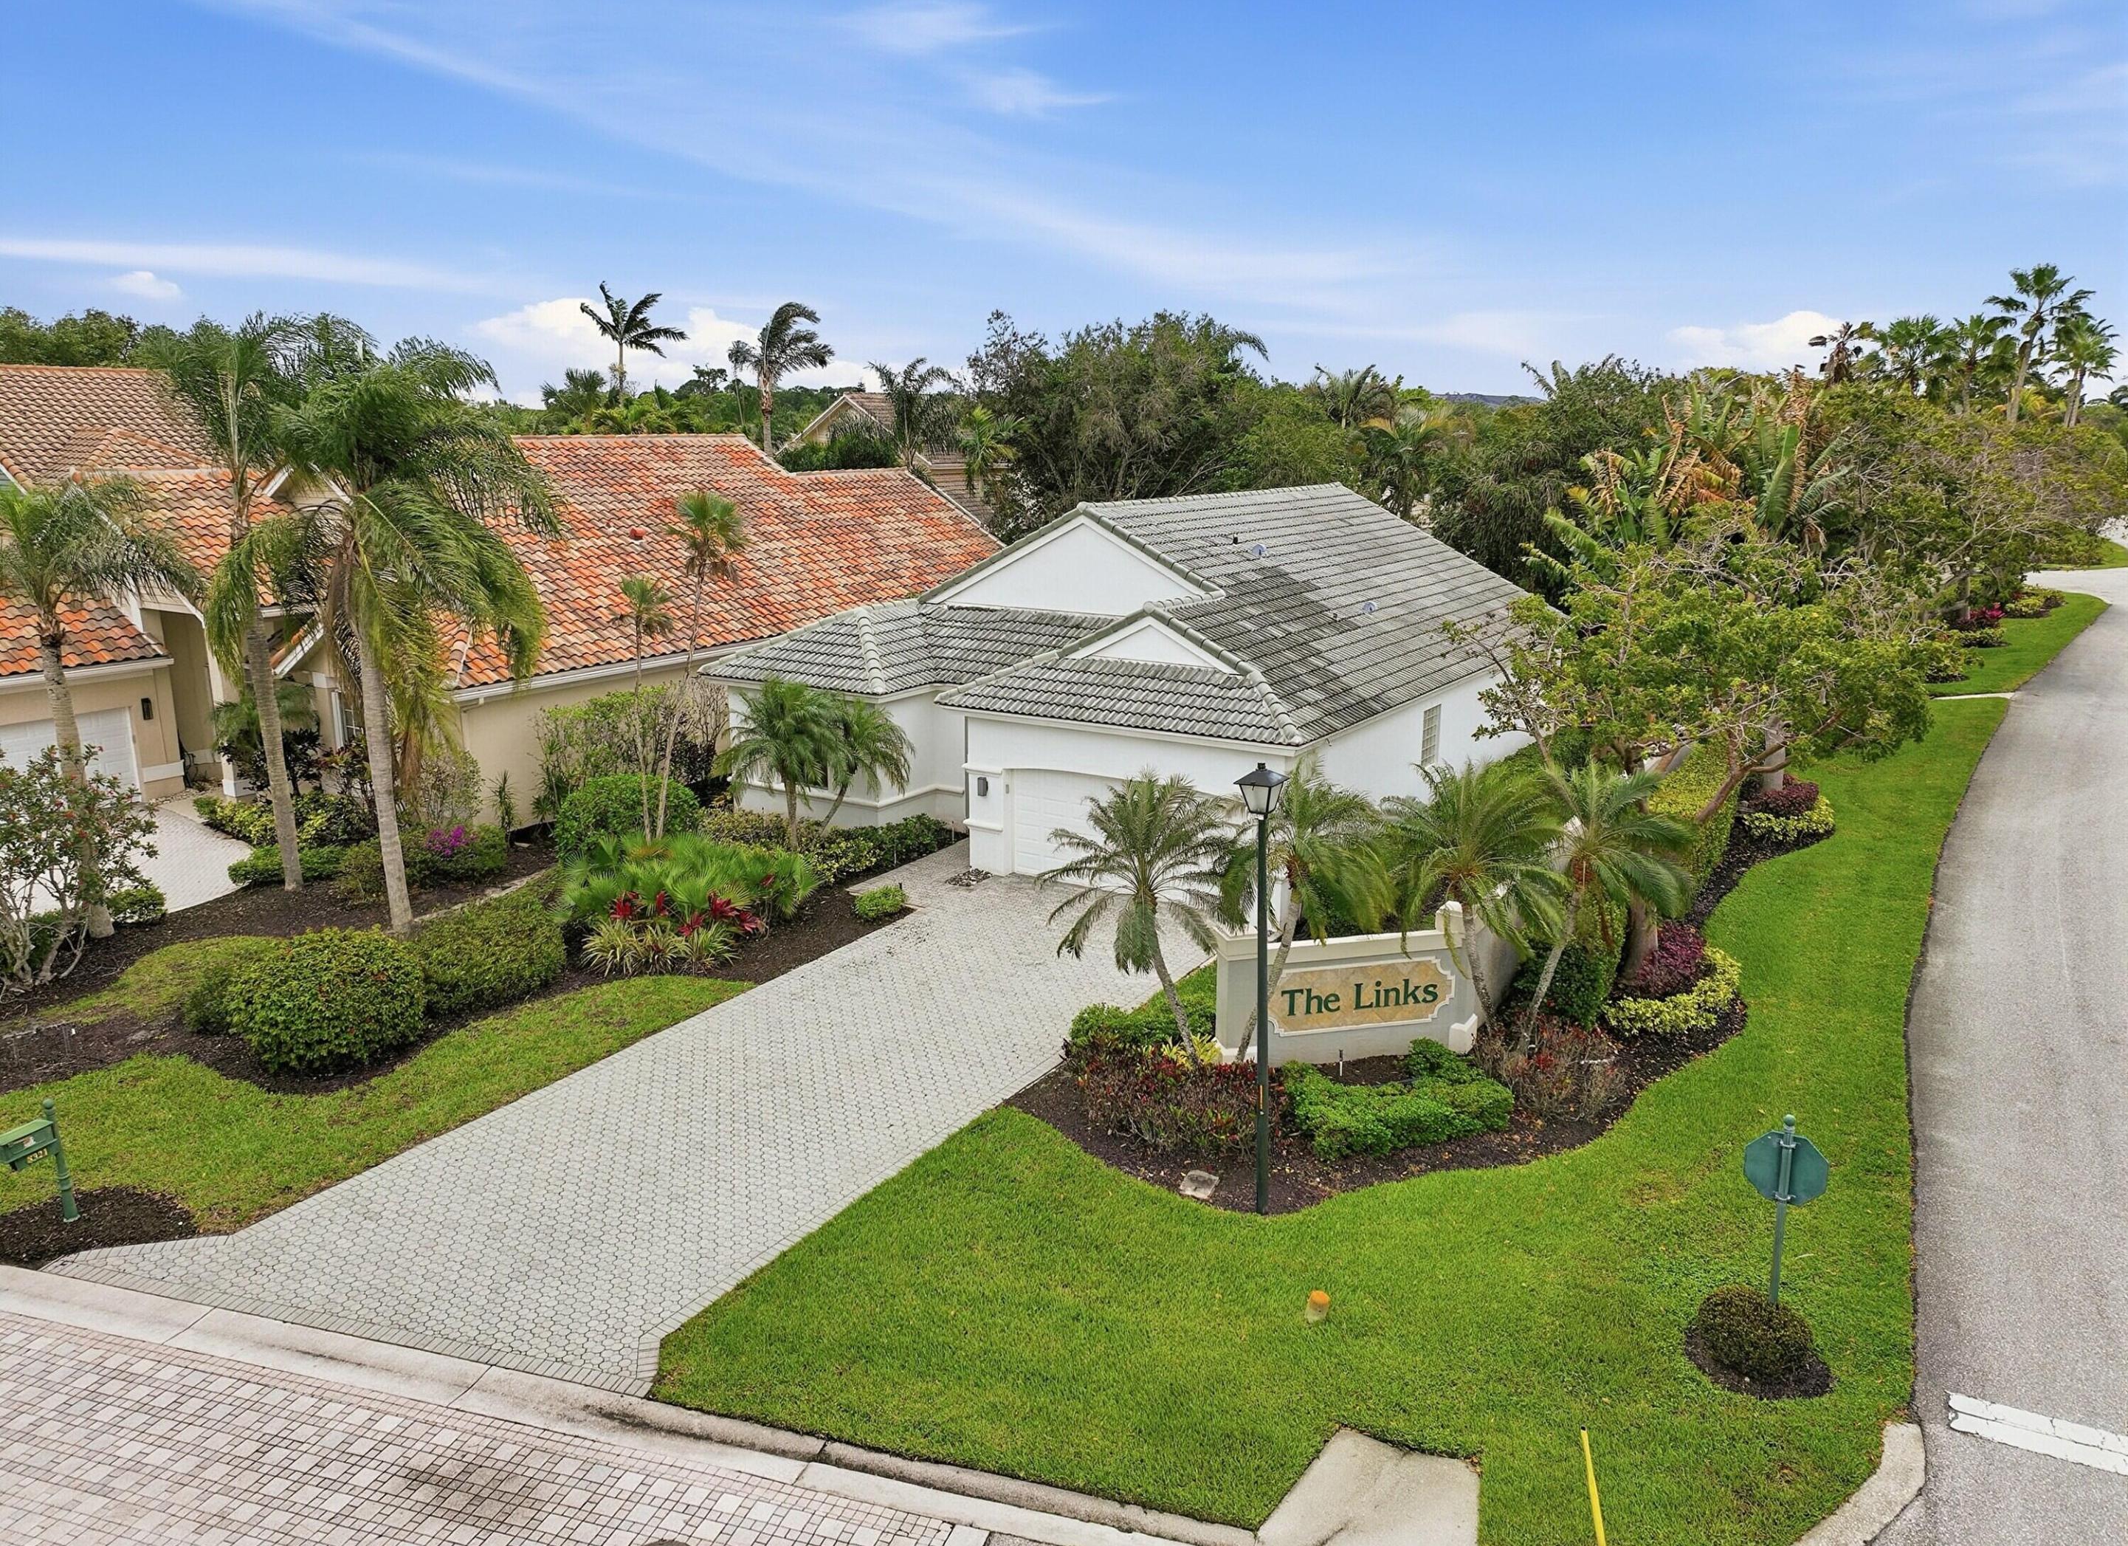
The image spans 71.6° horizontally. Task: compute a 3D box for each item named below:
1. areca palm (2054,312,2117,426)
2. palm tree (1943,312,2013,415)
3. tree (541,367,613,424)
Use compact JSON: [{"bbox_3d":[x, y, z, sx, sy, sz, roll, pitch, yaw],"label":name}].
[{"bbox_3d":[57.865,-18.742,83.612,3.676,14.117,3.676,8,16,33],"label":"areca palm"},{"bbox_3d":[47.630,-17.483,78.182,3.700,13.268,3.700,7,15,30],"label":"palm tree"},{"bbox_3d":[-24.106,-14.781,74.543,3.600,11.047,3.600,-5,14,-17],"label":"tree"}]

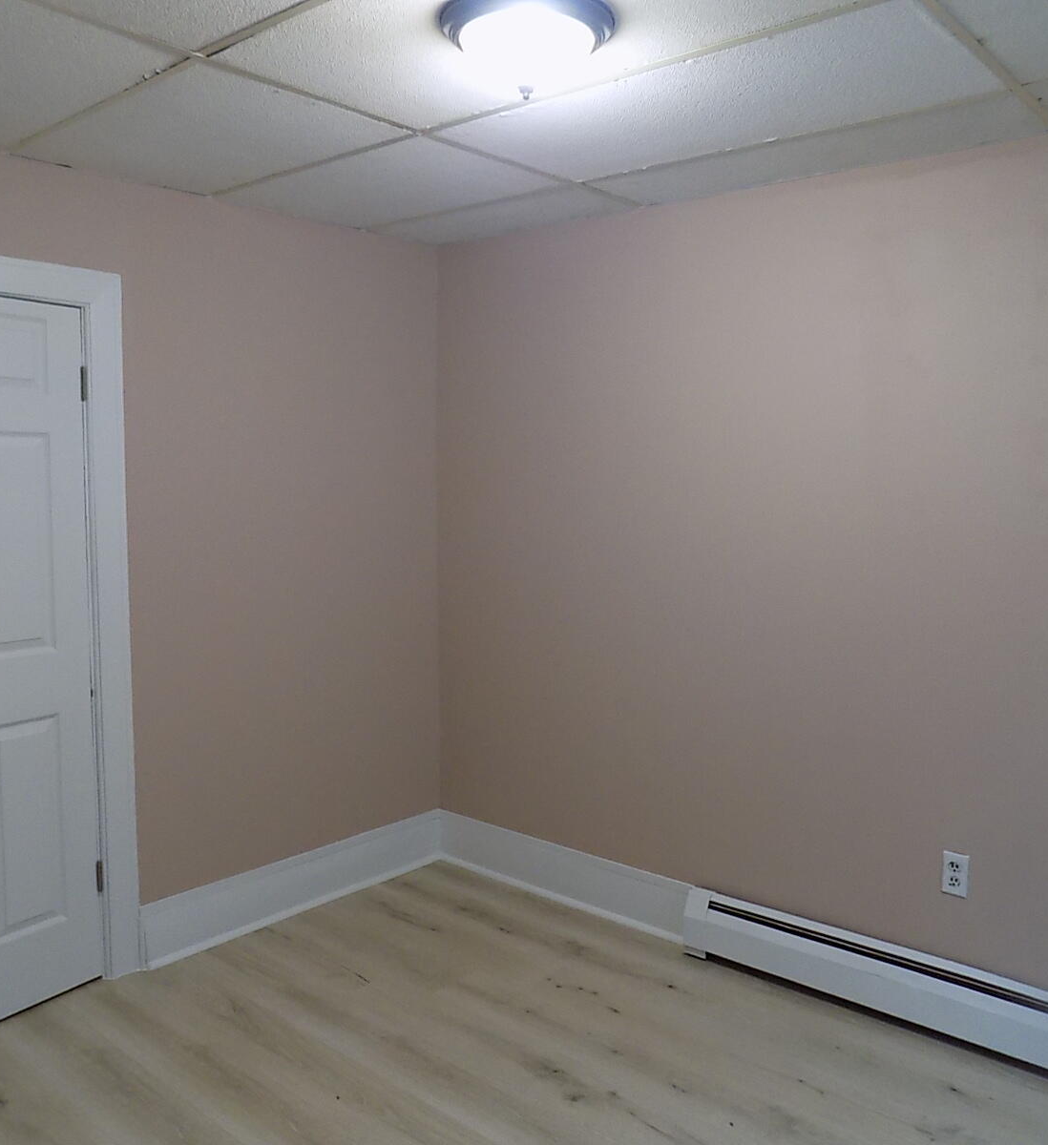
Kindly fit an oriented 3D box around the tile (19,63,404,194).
[{"bbox_3d":[-0.812,-1.114,2.603,0.924,0.020,0.586,6,9,41],"label":"tile"}]

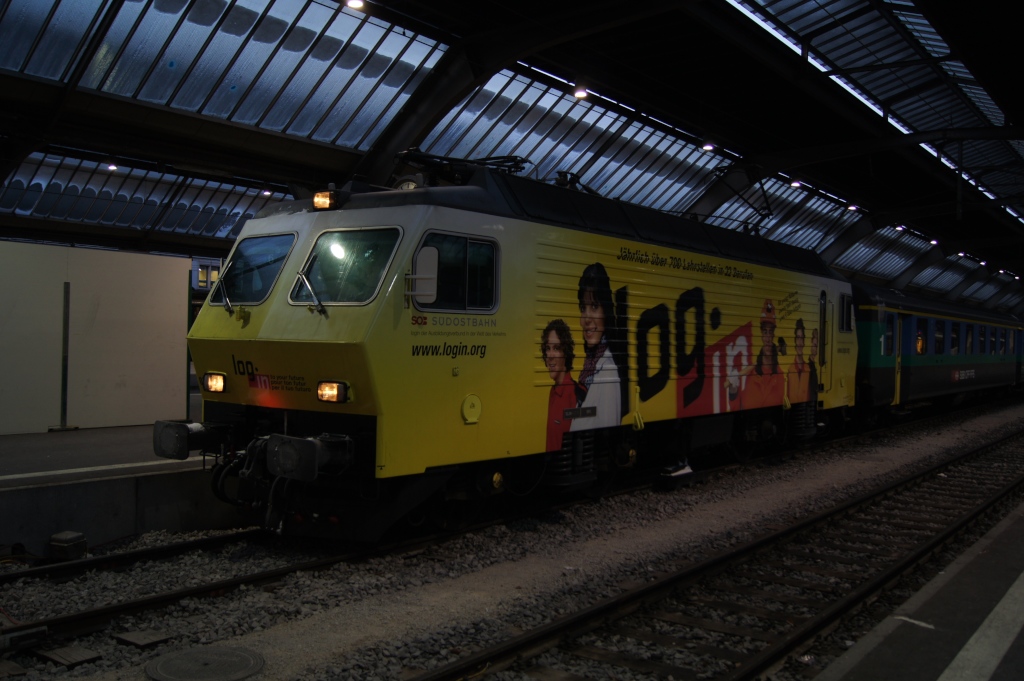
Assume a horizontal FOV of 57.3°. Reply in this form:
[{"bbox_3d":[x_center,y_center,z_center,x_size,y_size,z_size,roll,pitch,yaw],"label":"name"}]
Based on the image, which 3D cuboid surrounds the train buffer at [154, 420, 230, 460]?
[{"bbox_3d":[-3.128,0.976,9.335,0.609,0.365,0.609,1,0,37],"label":"train buffer"}]

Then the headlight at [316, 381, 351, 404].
[{"bbox_3d":[-1.581,0.465,8.454,0.370,0.203,0.101,1,0,37],"label":"headlight"}]

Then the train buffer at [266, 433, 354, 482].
[{"bbox_3d":[-1.707,1.010,8.269,0.609,0.365,0.609,1,0,37],"label":"train buffer"}]

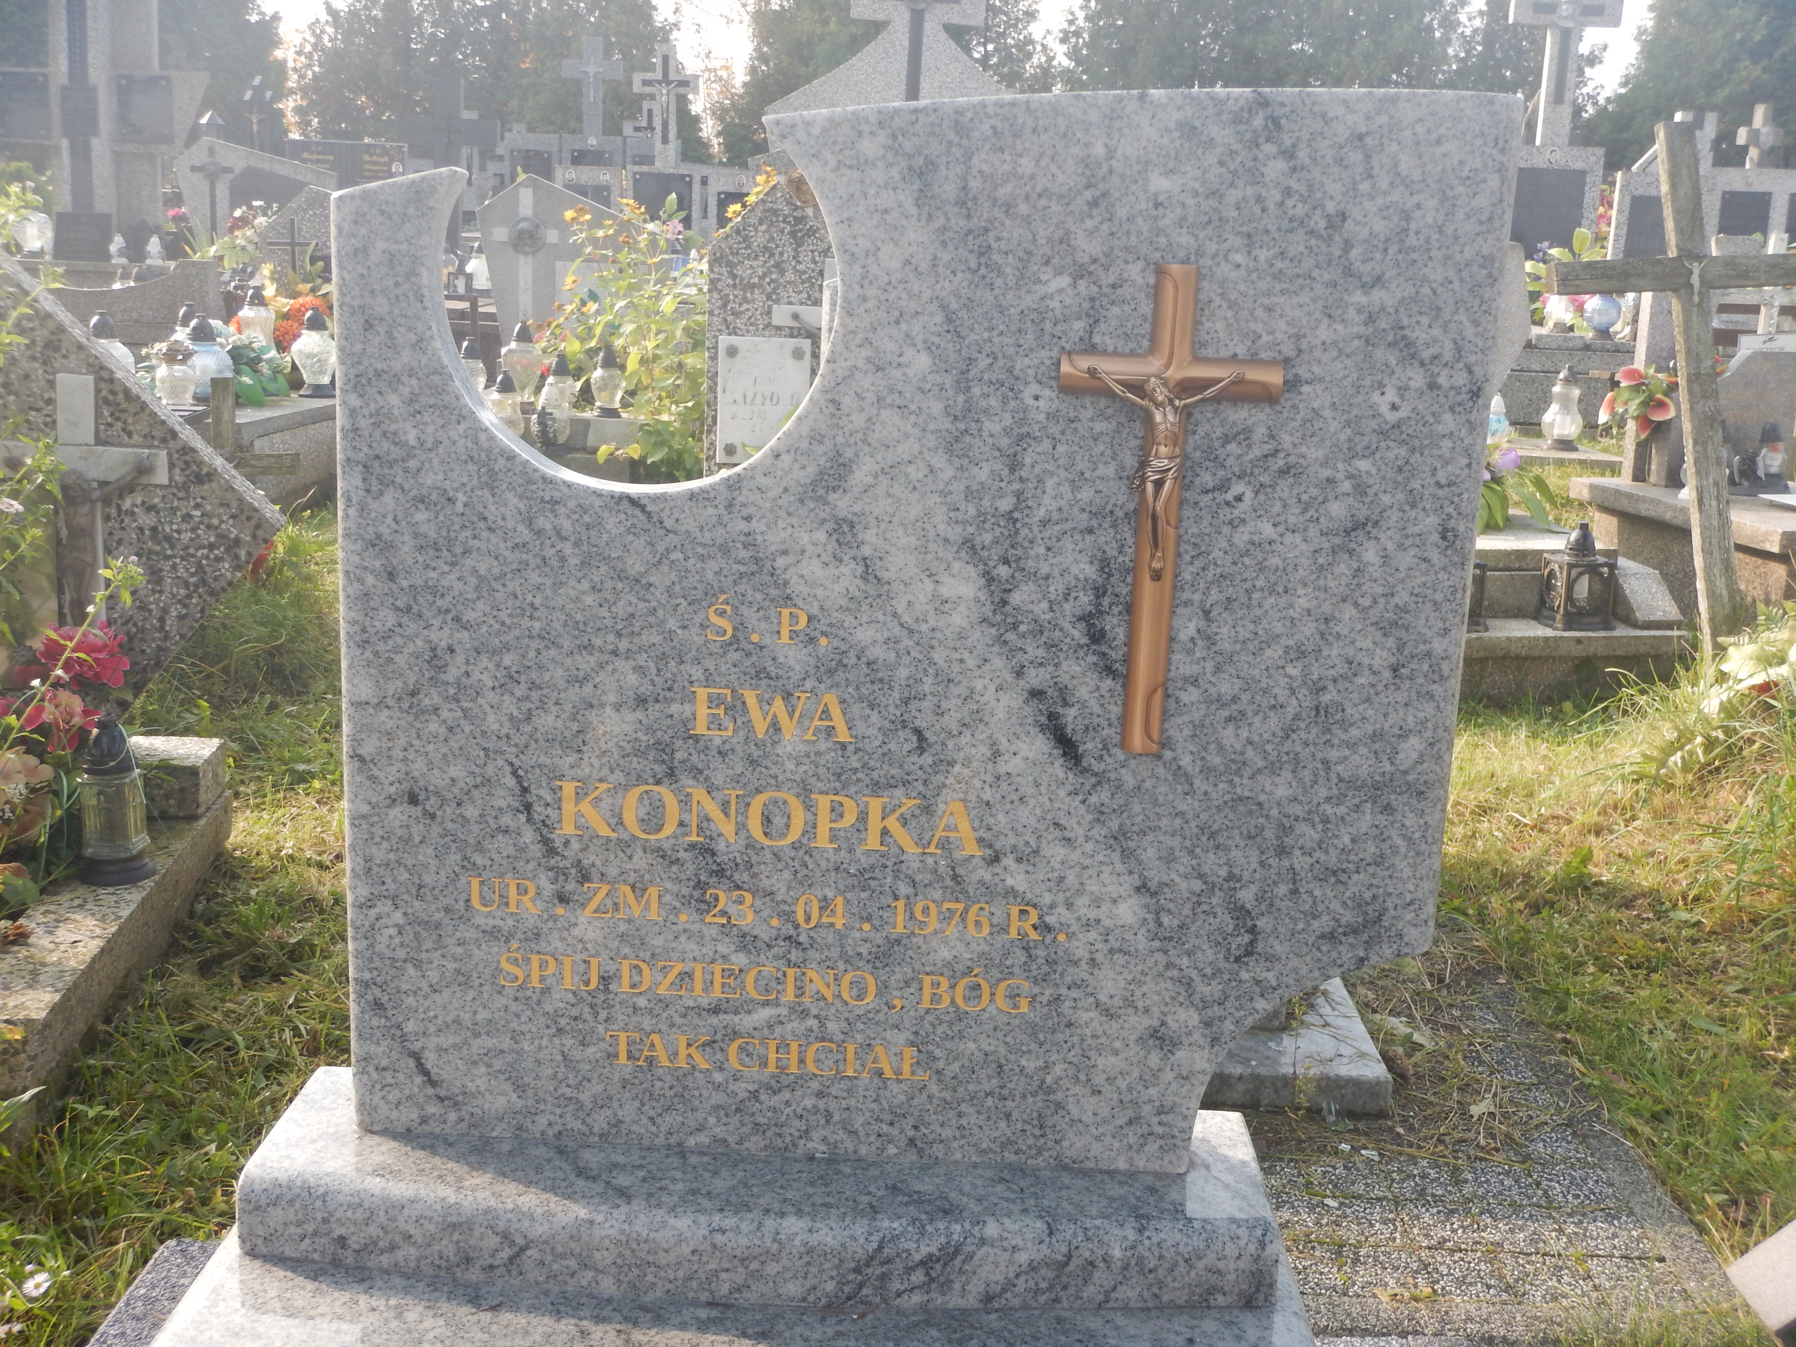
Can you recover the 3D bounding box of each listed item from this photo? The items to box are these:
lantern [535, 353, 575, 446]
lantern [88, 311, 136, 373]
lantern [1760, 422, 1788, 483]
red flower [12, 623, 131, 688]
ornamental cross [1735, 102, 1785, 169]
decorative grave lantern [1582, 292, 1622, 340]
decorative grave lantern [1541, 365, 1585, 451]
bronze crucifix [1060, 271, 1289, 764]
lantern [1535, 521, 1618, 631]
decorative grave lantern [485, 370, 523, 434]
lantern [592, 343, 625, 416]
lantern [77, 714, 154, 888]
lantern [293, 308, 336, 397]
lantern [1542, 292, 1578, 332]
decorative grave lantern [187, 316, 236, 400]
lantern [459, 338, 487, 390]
[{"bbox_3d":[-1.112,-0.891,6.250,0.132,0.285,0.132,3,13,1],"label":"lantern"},{"bbox_3d":[-2.806,-1.135,6.800,0.211,0.300,0.211,-3,13,-22],"label":"lantern"},{"bbox_3d":[3.192,-0.803,7.000,0.100,0.219,0.100,8,14,24],"label":"lantern"},{"bbox_3d":[-1.290,-0.027,3.000,0.160,0.105,0.130,3,13,1],"label":"red flower"},{"bbox_3d":[5.839,-3.639,13.000,0.255,0.455,0.150,3,12,1],"label":"ornamental cross"},{"bbox_3d":[3.665,-1.917,10.000,0.204,0.361,0.204,7,13,19],"label":"decorative grave lantern"},{"bbox_3d":[2.772,-1.108,8.000,0.165,0.335,0.165,3,13,1],"label":"decorative grave lantern"},{"bbox_3d":[0.213,-0.128,1.560,0.178,0.400,0.040,3,12,1],"label":"bronze crucifix"},{"bbox_3d":[1.696,-0.251,4.800,0.140,0.257,0.140,2,13,-3],"label":"lantern"},{"bbox_3d":[-1.267,-0.854,6.200,0.120,0.255,0.120,3,13,1],"label":"decorative grave lantern"},{"bbox_3d":[-1.056,-1.068,7.000,0.124,0.260,0.124,0,13,-9],"label":"lantern"},{"bbox_3d":[-1.078,0.172,2.650,0.105,0.234,0.105,-3,13,-22],"label":"lantern"},{"bbox_3d":[-1.896,-1.044,6.250,0.150,0.288,0.150,3,13,1],"label":"lantern"},{"bbox_3d":[3.446,-1.923,10.000,0.163,0.307,0.163,6,13,18],"label":"lantern"},{"bbox_3d":[-2.417,-1.107,6.700,0.208,0.293,0.208,-2,13,-19],"label":"decorative grave lantern"},{"bbox_3d":[-1.466,-1.030,6.600,0.113,0.245,0.113,3,13,1],"label":"lantern"}]

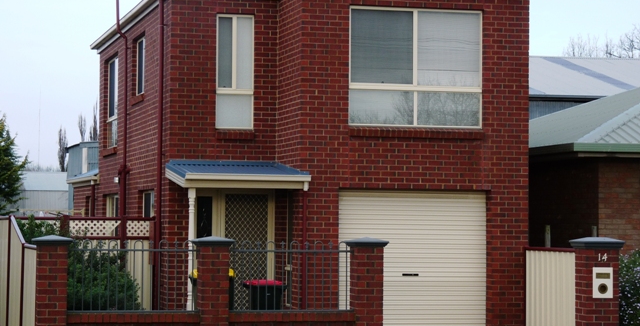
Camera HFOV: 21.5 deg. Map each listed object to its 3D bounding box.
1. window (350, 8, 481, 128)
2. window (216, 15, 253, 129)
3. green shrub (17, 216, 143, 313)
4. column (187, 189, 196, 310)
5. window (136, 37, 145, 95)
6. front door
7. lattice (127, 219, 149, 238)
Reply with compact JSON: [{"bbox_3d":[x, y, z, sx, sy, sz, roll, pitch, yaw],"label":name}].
[{"bbox_3d":[1.461,-1.432,25.524,2.090,1.790,0.100,1,-2,-14],"label":"window"},{"bbox_3d":[-1.332,-1.422,26.416,0.600,1.790,0.100,1,-2,-14],"label":"window"},{"bbox_3d":[-3.479,1.608,24.137,1.750,1.630,1.500,1,-2,-14],"label":"green shrub"},{"bbox_3d":[-1.885,1.408,24.540,0.100,2.090,0.100,1,-2,-14],"label":"column"},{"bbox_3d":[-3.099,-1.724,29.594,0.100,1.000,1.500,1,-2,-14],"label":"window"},{"bbox_3d":[-1.337,1.462,26.355,1.270,2.080,0.100,1,-2,-14],"label":"front door"},{"bbox_3d":[-2.932,1.073,27.331,0.390,0.280,0.040,1,-2,-14],"label":"lattice"}]

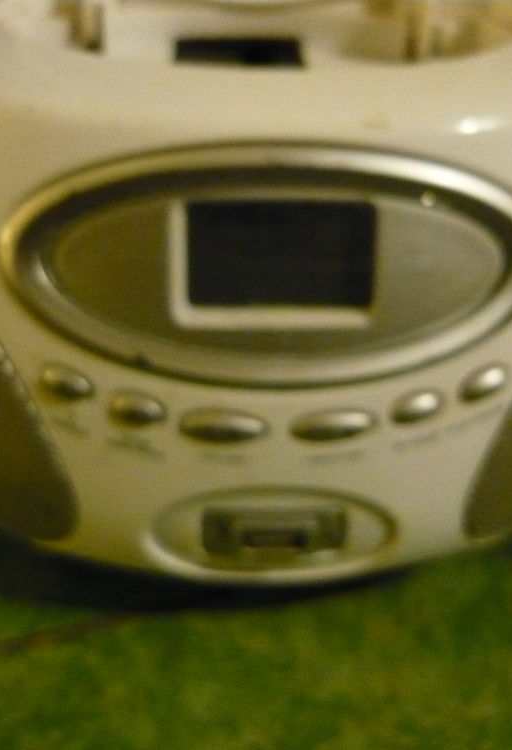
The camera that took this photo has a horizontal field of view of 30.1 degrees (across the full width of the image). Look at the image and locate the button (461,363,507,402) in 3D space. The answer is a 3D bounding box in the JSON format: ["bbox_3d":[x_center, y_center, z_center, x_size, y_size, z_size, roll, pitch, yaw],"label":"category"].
[{"bbox_3d":[0.050,0.002,0.209,0.012,0.007,0.004,-29,22,-11],"label":"button"}]

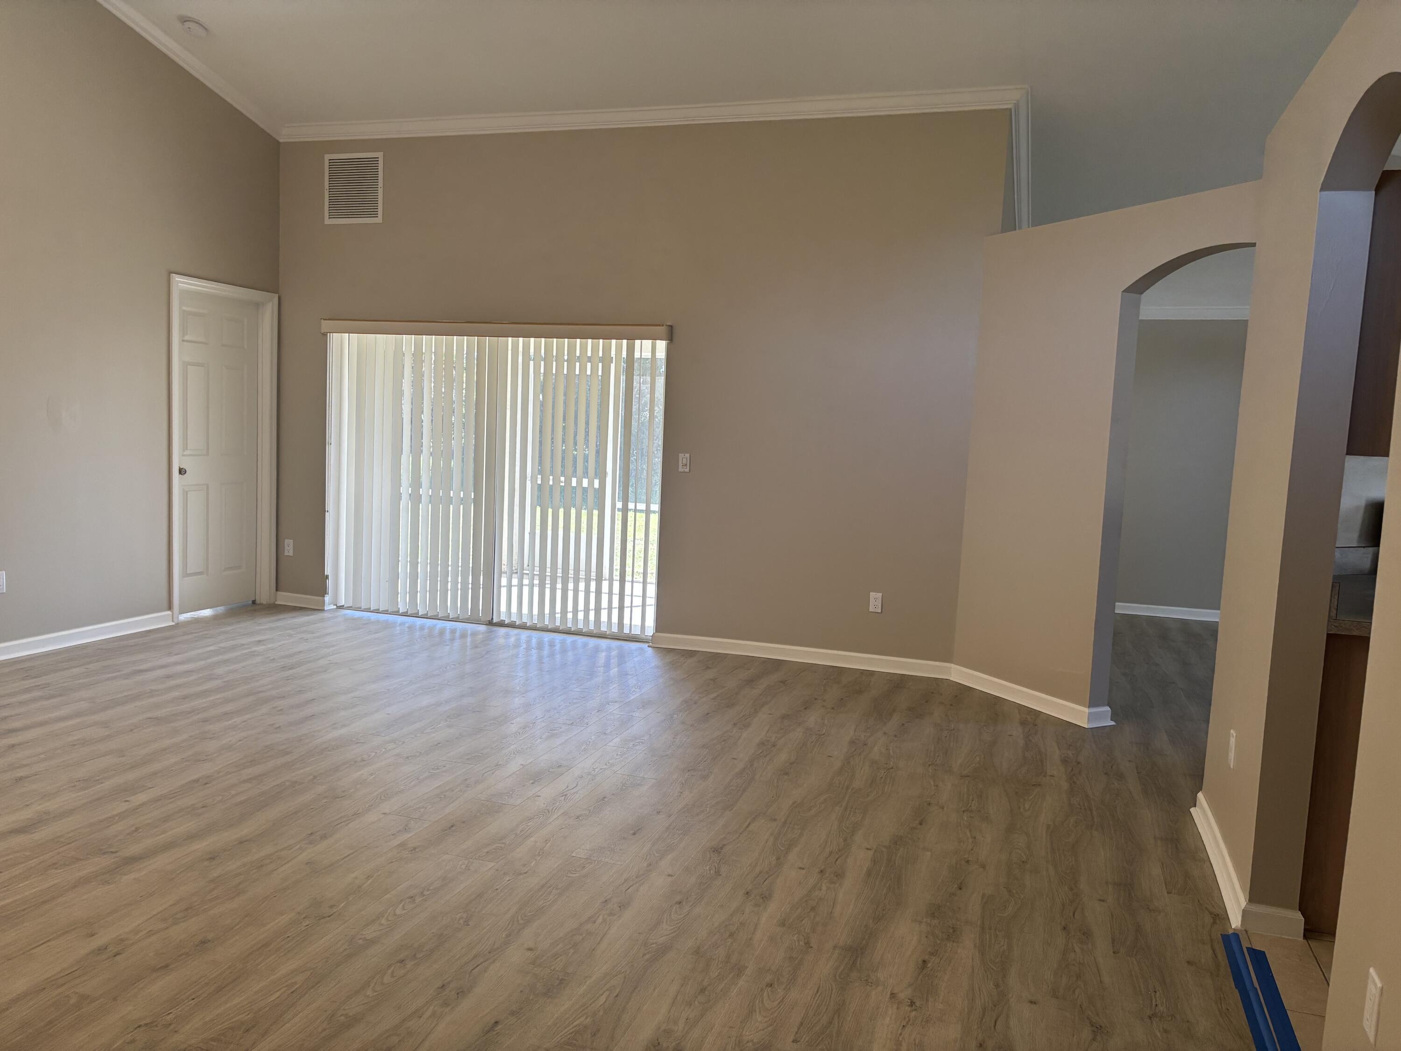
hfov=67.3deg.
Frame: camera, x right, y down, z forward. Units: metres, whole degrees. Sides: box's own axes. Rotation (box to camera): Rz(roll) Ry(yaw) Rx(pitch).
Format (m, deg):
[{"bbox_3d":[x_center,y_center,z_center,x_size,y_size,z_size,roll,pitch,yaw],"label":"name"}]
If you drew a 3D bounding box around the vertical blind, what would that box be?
[{"bbox_3d":[-1.341,-0.300,6.862,2.410,1.930,0.120,4,6,17],"label":"vertical blind"}]

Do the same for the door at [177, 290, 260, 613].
[{"bbox_3d":[-3.212,-0.473,6.928,0.040,2.030,0.810,4,6,17],"label":"door"}]

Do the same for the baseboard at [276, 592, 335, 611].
[{"bbox_3d":[-2.760,0.523,7.281,0.430,0.082,0.025,4,6,17],"label":"baseboard"}]

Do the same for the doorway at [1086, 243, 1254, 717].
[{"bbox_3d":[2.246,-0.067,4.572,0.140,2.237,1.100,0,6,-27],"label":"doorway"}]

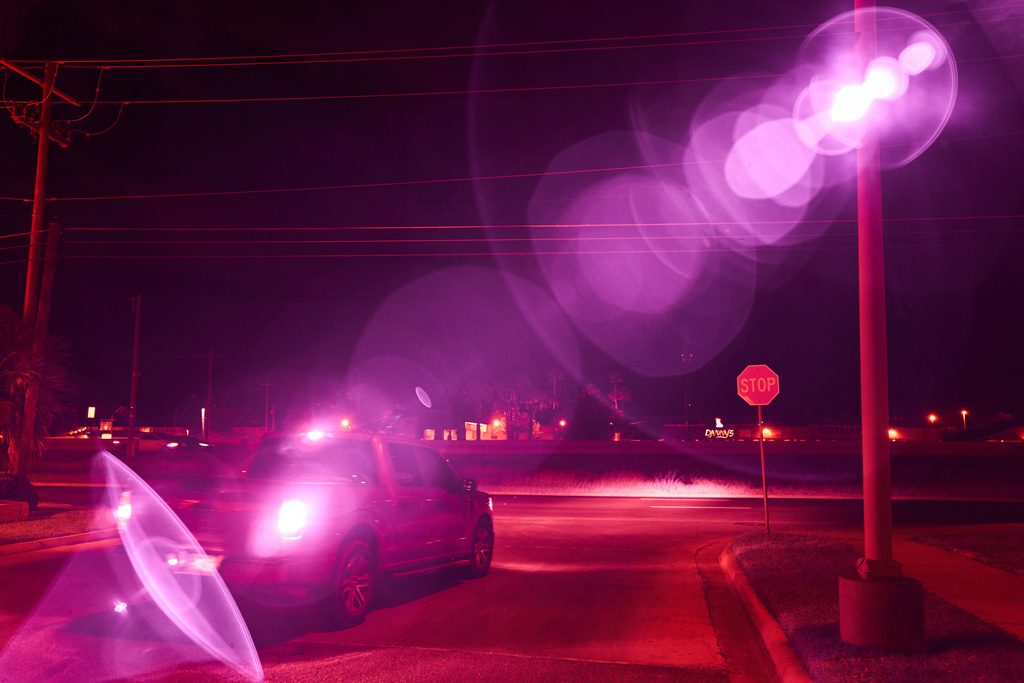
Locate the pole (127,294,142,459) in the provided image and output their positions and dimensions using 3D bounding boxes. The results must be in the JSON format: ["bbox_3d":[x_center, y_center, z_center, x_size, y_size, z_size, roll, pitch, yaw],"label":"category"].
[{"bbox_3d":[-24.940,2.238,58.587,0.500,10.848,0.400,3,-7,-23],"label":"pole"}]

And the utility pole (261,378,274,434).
[{"bbox_3d":[-43.096,11.978,155.629,2.200,11.620,0.400,2,-6,-15],"label":"utility pole"}]

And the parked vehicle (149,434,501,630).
[{"bbox_3d":[-1.942,2.103,10.762,2.100,1.950,5.850,-2,-8,18],"label":"parked vehicle"}]

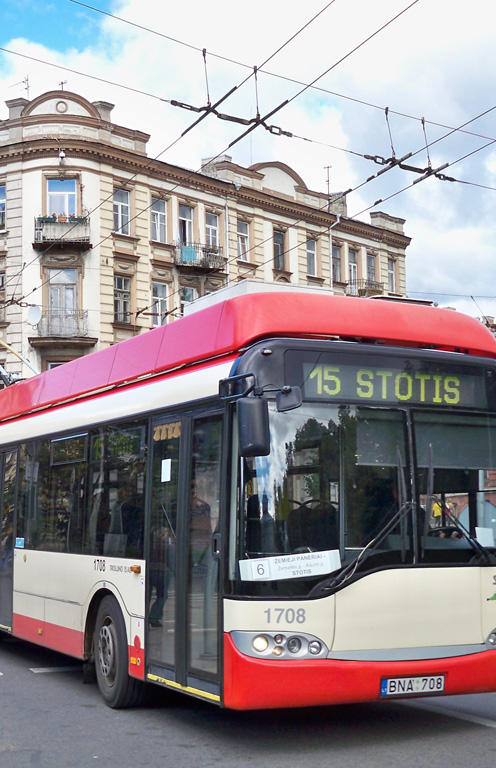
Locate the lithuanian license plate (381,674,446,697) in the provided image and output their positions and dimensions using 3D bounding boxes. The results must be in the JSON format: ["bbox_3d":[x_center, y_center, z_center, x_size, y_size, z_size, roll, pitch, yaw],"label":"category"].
[{"bbox_3d":[1.119,2.038,7.000,0.520,0.120,0.020,2,-7,-27],"label":"lithuanian license plate"}]

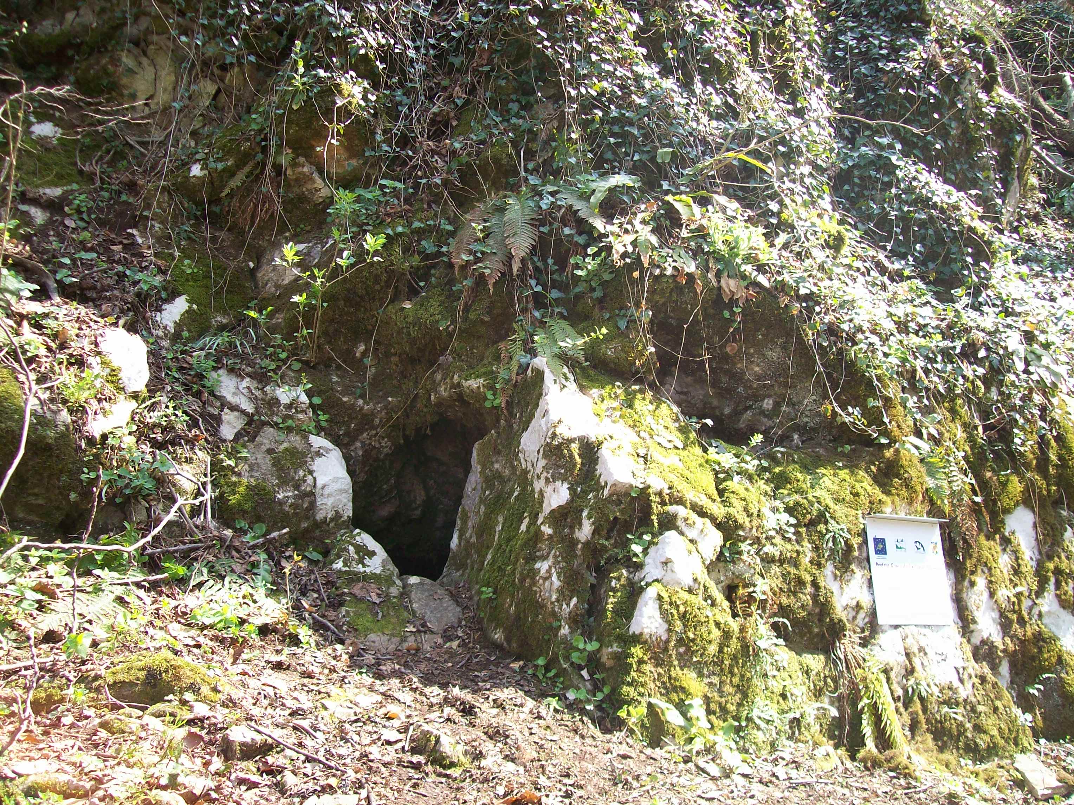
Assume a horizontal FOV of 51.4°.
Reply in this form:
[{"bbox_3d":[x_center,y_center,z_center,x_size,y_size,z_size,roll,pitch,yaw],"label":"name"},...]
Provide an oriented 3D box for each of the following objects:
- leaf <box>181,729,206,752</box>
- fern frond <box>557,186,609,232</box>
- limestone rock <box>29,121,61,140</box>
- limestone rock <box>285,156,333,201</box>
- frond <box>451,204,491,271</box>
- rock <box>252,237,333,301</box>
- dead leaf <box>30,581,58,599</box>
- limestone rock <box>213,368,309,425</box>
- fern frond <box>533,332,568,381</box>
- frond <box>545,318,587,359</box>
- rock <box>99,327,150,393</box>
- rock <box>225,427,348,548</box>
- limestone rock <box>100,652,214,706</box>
[{"bbox_3d":[-1.215,1.194,3.950,0.089,0.062,0.050,0,-2,0],"label":"leaf"},{"bbox_3d":[0.209,-0.883,5.100,0.250,0.200,0.160,-1,2,-20],"label":"fern frond"},{"bbox_3d":[-2.732,-1.511,6.200,0.175,0.105,0.130,0,2,-10],"label":"limestone rock"},{"bbox_3d":[-1.183,-1.165,5.800,0.250,0.240,0.190,-1,2,-15],"label":"limestone rock"},{"bbox_3d":[-0.332,-0.829,5.600,0.200,0.332,0.160,0,-2,0],"label":"frond"},{"bbox_3d":[-1.222,-0.675,5.600,0.400,0.310,0.280,0,2,-10],"label":"rock"},{"bbox_3d":[-2.030,0.772,4.600,0.120,0.050,0.085,0,2,0],"label":"dead leaf"},{"bbox_3d":[-1.384,-0.029,5.600,0.509,0.268,0.340,0,-2,0],"label":"limestone rock"},{"bbox_3d":[0.058,-0.208,5.000,0.160,0.220,0.120,0,2,0],"label":"fern frond"},{"bbox_3d":[0.137,-0.297,5.200,0.191,0.191,0.150,0,-2,0],"label":"frond"},{"bbox_3d":[-1.883,-0.193,5.100,0.230,0.290,0.240,0,-2,0],"label":"rock"},{"bbox_3d":[-1.170,0.393,5.200,0.580,0.540,0.480,-1,2,-15],"label":"rock"},{"bbox_3d":[-1.452,1.064,4.300,0.426,0.175,0.300,0,-2,0],"label":"limestone rock"}]

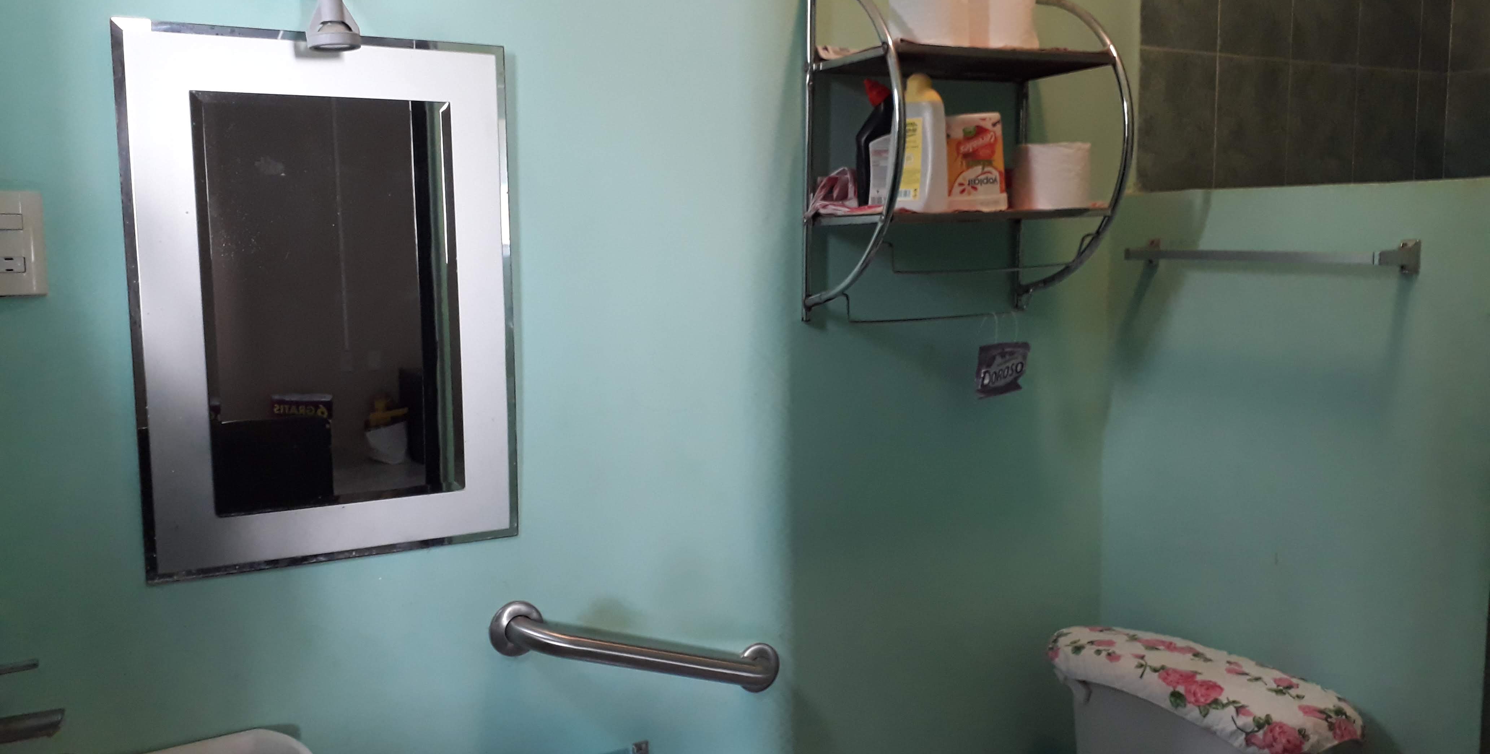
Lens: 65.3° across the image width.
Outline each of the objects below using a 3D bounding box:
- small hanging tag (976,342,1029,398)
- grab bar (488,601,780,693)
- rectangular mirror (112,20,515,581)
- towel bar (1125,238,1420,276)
[{"bbox_3d":[0.427,-0.013,1.915,0.100,0.082,0.012,-4,8,-28],"label":"small hanging tag"},{"bbox_3d":[-0.130,0.405,1.679,0.486,0.081,0.072,17,-2,-28],"label":"grab bar"},{"bbox_3d":[-0.512,-0.092,1.450,0.449,0.652,0.016,-4,8,-28],"label":"rectangular mirror"},{"bbox_3d":[0.782,-0.186,1.782,0.060,0.047,0.483,-4,8,-28],"label":"towel bar"}]

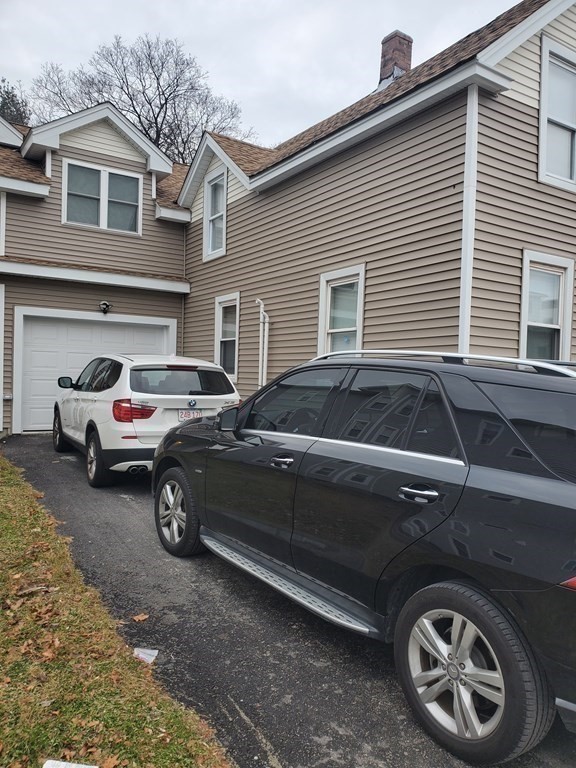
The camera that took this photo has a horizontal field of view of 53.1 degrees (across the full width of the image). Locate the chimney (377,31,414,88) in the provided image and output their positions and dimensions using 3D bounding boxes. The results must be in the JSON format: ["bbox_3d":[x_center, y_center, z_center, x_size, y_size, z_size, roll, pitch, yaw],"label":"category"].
[{"bbox_3d":[2.170,-6.360,11.490,0.420,1.030,0.420,1,1,-33],"label":"chimney"}]

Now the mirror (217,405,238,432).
[{"bbox_3d":[-0.437,0.257,4.168,0.205,0.180,0.140,1,3,-36],"label":"mirror"}]

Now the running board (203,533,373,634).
[{"bbox_3d":[-0.121,1.258,3.727,0.140,0.075,1.930,1,2,-36],"label":"running board"}]

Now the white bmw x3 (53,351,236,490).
[{"bbox_3d":[-2.290,0.394,8.793,1.881,1.661,4.648,1,3,-31],"label":"white bmw x3"}]

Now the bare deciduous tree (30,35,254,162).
[{"bbox_3d":[-6.400,-7.200,26.000,10.500,16.600,10.000,2,1,0],"label":"bare deciduous tree"}]

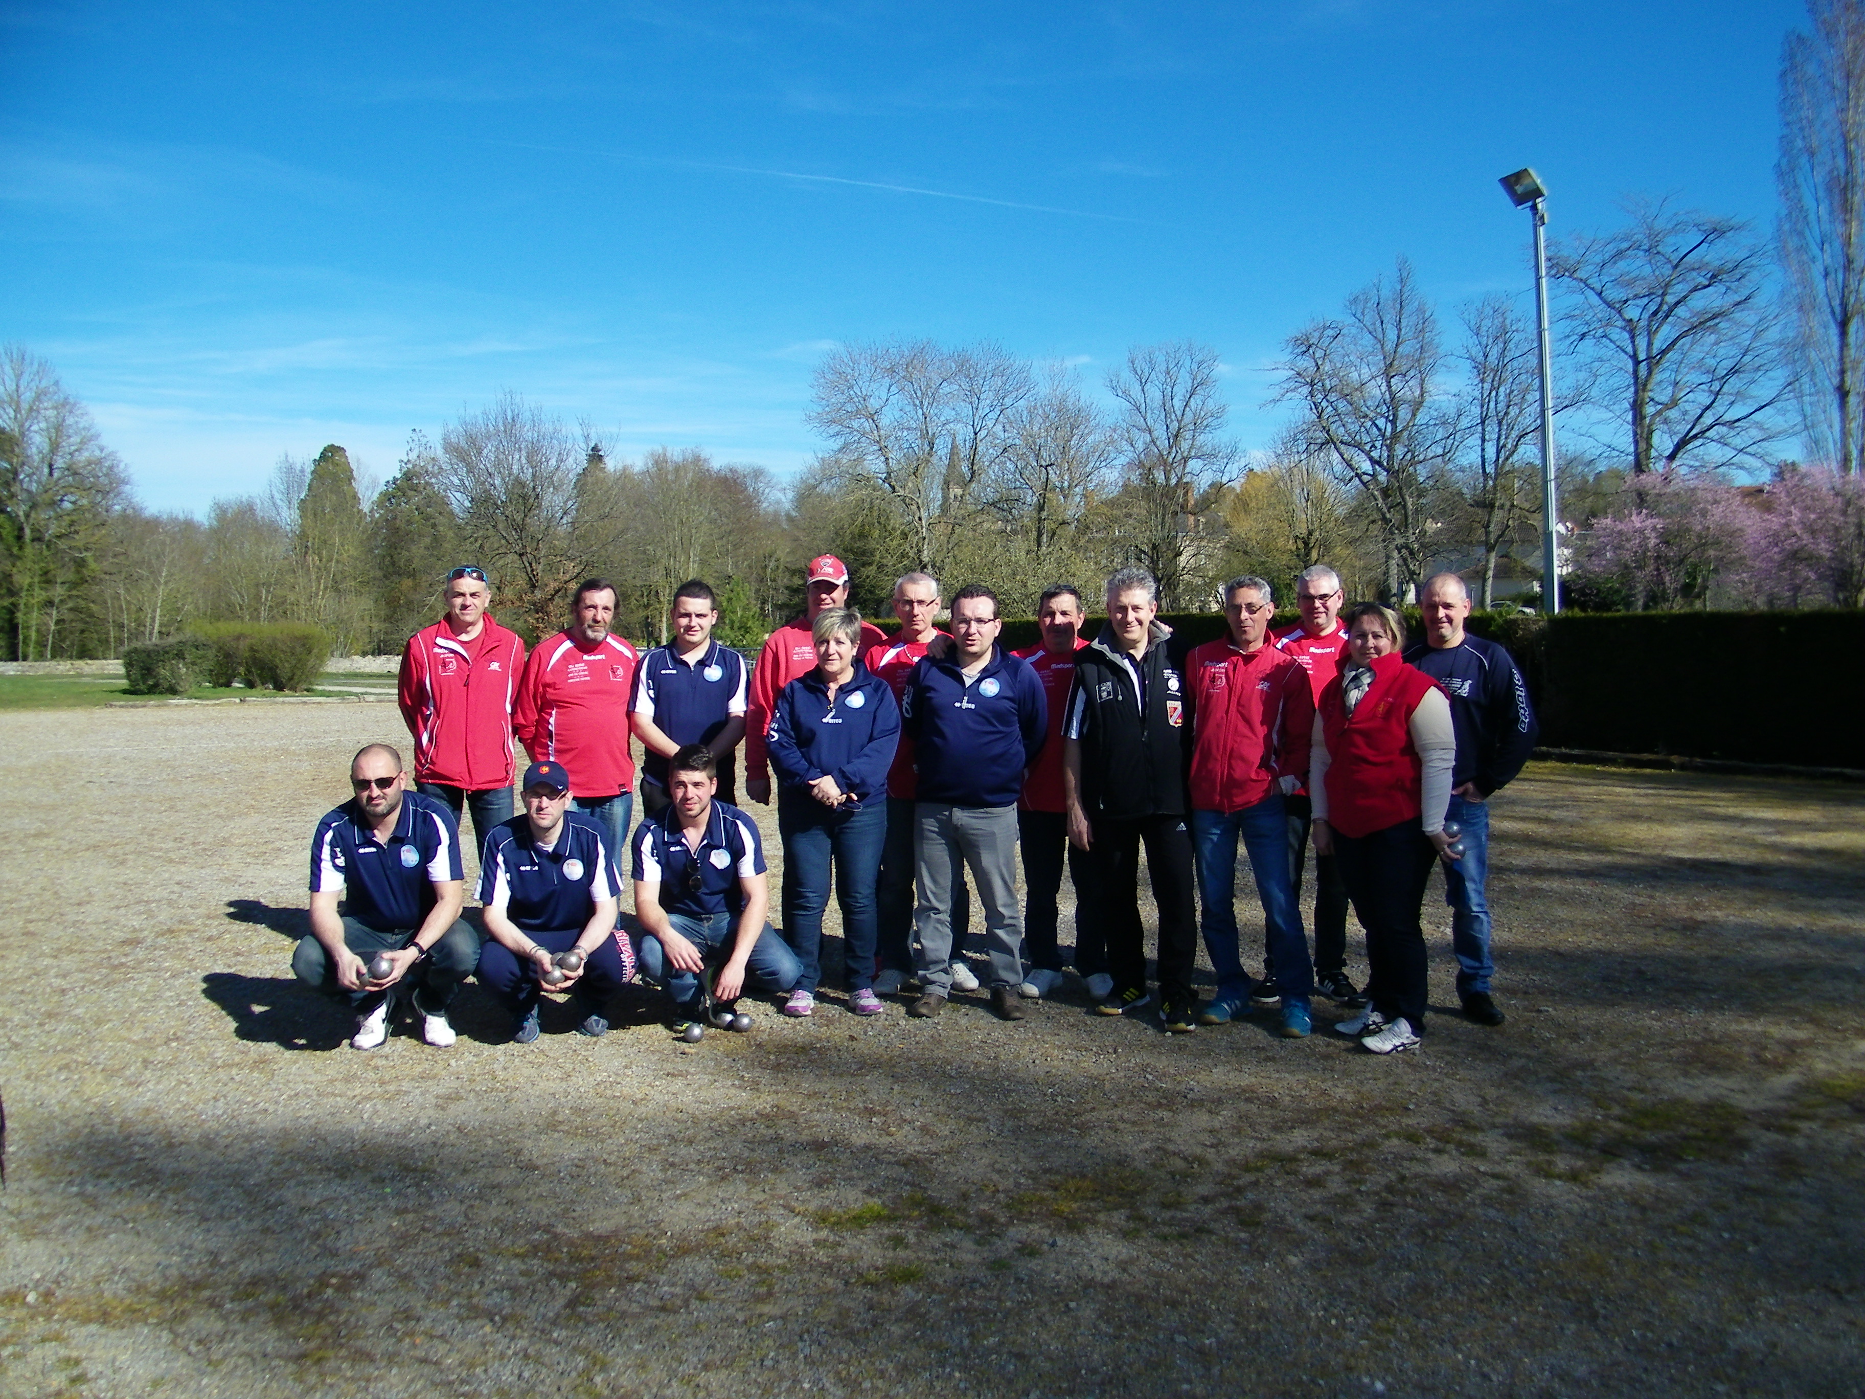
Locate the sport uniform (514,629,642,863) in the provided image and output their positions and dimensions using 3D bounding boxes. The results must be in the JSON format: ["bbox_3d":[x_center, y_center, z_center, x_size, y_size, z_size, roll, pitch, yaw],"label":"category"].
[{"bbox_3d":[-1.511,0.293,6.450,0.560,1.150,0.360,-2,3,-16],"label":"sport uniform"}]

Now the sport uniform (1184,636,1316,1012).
[{"bbox_3d":[1.250,0.502,5.960,0.520,1.504,0.360,1,3,18],"label":"sport uniform"}]

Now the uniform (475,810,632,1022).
[{"bbox_3d":[-1.489,0.849,5.920,0.620,0.840,0.620,-1,2,-11],"label":"uniform"}]

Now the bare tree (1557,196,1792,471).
[{"bbox_3d":[22.414,-8.375,46.000,7.200,13.500,7.000,-1,2,0],"label":"bare tree"}]

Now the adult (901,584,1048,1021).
[{"bbox_3d":[0.167,0.401,6.080,0.580,1.740,0.360,-1,3,5],"label":"adult"}]

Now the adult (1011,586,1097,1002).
[{"bbox_3d":[0.570,0.374,6.450,0.540,1.750,0.340,0,3,7],"label":"adult"}]

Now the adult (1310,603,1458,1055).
[{"bbox_3d":[1.695,0.448,5.670,0.530,1.640,0.380,1,3,34],"label":"adult"}]

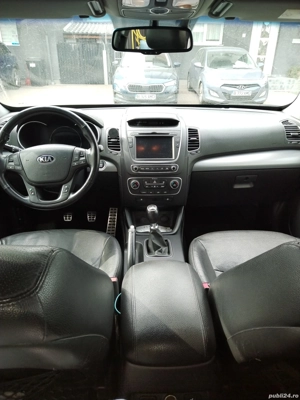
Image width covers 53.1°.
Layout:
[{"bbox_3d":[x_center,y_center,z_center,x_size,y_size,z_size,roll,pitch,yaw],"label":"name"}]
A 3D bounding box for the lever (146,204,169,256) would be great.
[{"bbox_3d":[0.029,0.109,1.105,0.081,0.163,0.100,0,25,0],"label":"lever"}]

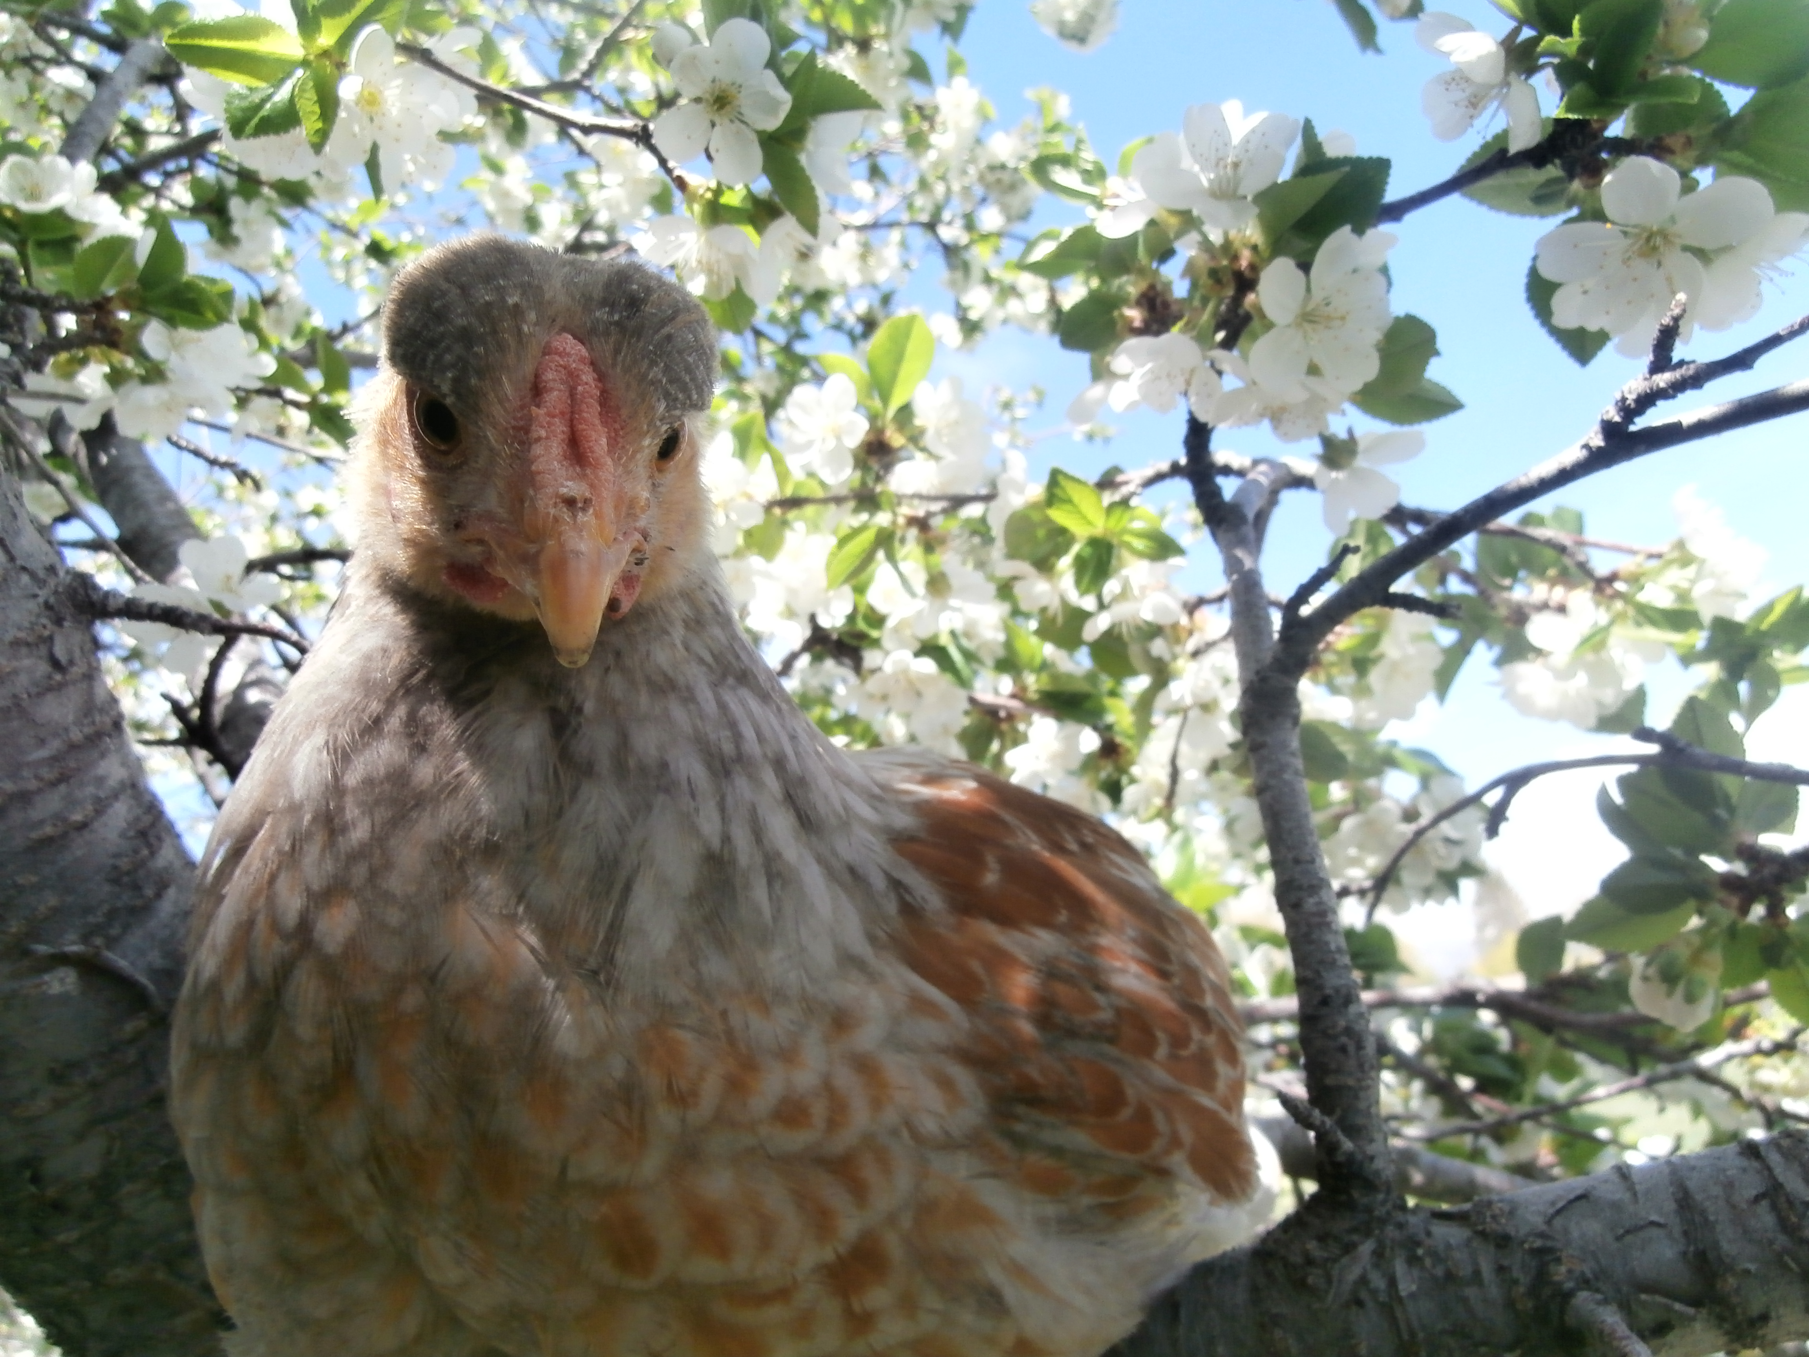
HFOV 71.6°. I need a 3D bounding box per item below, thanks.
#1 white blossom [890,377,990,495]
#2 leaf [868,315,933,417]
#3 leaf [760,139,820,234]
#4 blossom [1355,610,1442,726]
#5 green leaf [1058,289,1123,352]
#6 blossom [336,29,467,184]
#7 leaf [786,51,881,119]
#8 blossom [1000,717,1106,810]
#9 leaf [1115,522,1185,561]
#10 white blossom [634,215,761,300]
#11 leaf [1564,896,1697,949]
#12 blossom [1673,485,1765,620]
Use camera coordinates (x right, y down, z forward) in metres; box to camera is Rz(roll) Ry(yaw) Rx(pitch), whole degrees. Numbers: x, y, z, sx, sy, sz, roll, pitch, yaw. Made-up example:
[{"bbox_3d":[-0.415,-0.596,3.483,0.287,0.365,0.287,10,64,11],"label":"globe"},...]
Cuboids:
[{"bbox_3d":[0.012,-0.081,0.420,0.033,0.038,0.020,-5,4,18],"label":"white blossom"},{"bbox_3d":[-0.001,-0.119,0.480,0.022,0.039,0.012,13,-6,0],"label":"leaf"},{"bbox_3d":[-0.026,-0.110,0.280,0.013,0.024,0.006,-28,-9,16],"label":"leaf"},{"bbox_3d":[0.177,-0.003,0.452,0.032,0.036,0.018,-3,8,12],"label":"blossom"},{"bbox_3d":[0.041,-0.080,0.280,0.018,0.015,0.005,-27,36,-24],"label":"green leaf"},{"bbox_3d":[-0.156,-0.178,0.390,0.039,0.049,0.022,5,-14,-21],"label":"blossom"},{"bbox_3d":[-0.016,-0.134,0.285,0.024,0.017,0.007,15,-28,12],"label":"leaf"},{"bbox_3d":[0.051,0.028,0.432,0.034,0.033,0.017,-3,5,12],"label":"blossom"},{"bbox_3d":[0.078,-0.044,0.400,0.024,0.013,0.006,21,-34,15],"label":"leaf"},{"bbox_3d":[-0.049,-0.101,0.302,0.032,0.017,0.027,-3,-46,11],"label":"white blossom"},{"bbox_3d":[0.214,0.072,0.370,0.040,0.007,0.020,-12,-47,-15],"label":"leaf"},{"bbox_3d":[0.338,-0.052,0.520,0.037,0.055,0.032,4,-13,-17],"label":"blossom"}]

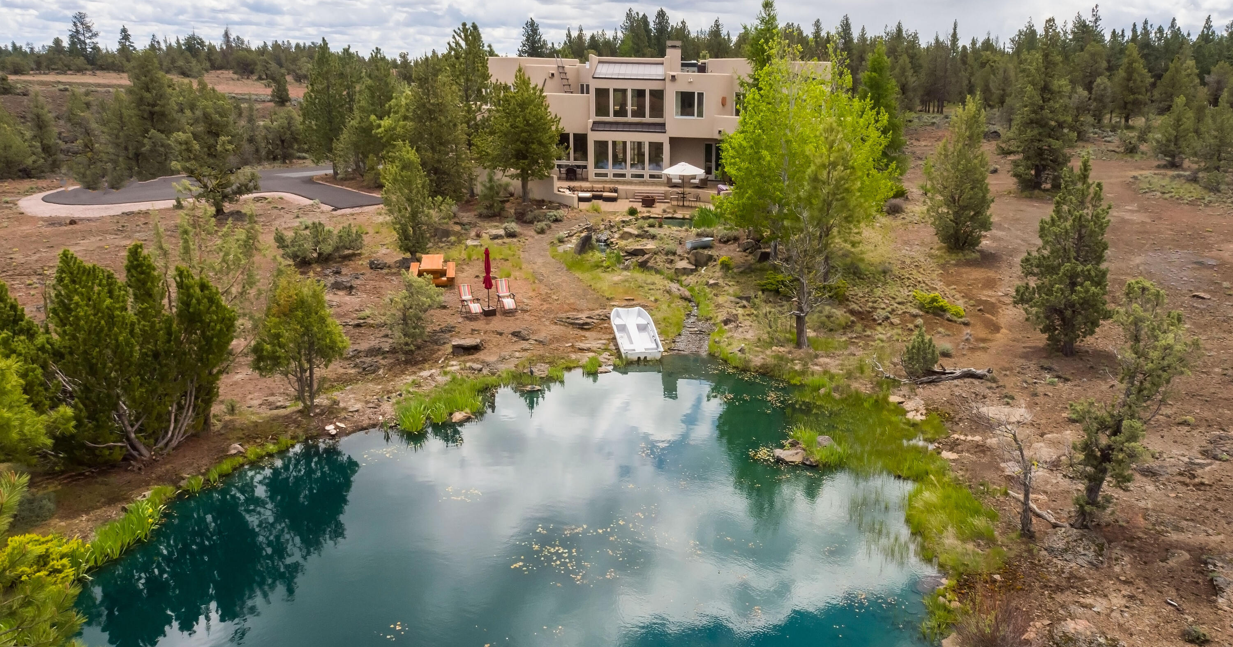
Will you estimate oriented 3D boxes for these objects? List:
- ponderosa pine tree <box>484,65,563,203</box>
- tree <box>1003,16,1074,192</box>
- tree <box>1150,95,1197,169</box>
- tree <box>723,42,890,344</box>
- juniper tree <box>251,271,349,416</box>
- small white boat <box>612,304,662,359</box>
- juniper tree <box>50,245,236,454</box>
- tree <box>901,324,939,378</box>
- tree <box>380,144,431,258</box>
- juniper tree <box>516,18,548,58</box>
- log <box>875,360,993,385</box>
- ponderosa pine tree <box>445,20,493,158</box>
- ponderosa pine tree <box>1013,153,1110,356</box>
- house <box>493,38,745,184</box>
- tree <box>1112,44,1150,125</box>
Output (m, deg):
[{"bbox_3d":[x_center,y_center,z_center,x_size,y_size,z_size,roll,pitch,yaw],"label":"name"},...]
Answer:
[{"bbox_3d":[-5.110,-10.401,46.968,4.342,7.158,4.342,0,17,0],"label":"ponderosa pine tree"},{"bbox_3d":[25.235,-12.669,49.720,4.260,9.500,4.260,0,17,0],"label":"tree"},{"bbox_3d":[38.902,-13.199,58.819,3.450,4.870,3.450,0,17,0],"label":"tree"},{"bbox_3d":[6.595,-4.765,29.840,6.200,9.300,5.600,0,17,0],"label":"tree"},{"bbox_3d":[-8.705,0.568,23.433,2.668,4.155,2.668,0,17,0],"label":"juniper tree"},{"bbox_3d":[0.614,0.420,30.958,1.420,0.570,3.100,-3,27,-12],"label":"small white boat"},{"bbox_3d":[-11.608,0.697,20.864,4.610,5.350,4.100,0,17,0],"label":"juniper tree"},{"bbox_3d":[9.442,0.828,26.458,1.190,1.670,1.190,0,17,0],"label":"tree"},{"bbox_3d":[-9.344,-5.536,38.107,2.277,4.994,2.277,0,17,0],"label":"tree"},{"bbox_3d":[-8.088,-23.576,80.586,3.900,9.680,3.800,0,17,0],"label":"juniper tree"},{"bbox_3d":[9.560,1.391,25.739,3.400,0.500,0.800,0,17,0],"label":"log"},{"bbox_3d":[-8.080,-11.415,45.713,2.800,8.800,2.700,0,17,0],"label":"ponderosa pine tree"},{"bbox_3d":[14.073,-1.985,25.714,2.810,6.150,2.810,0,17,0],"label":"ponderosa pine tree"},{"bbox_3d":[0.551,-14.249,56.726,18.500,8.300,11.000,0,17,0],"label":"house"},{"bbox_3d":[54.214,-25.161,89.831,3.900,8.000,3.800,0,17,0],"label":"tree"}]

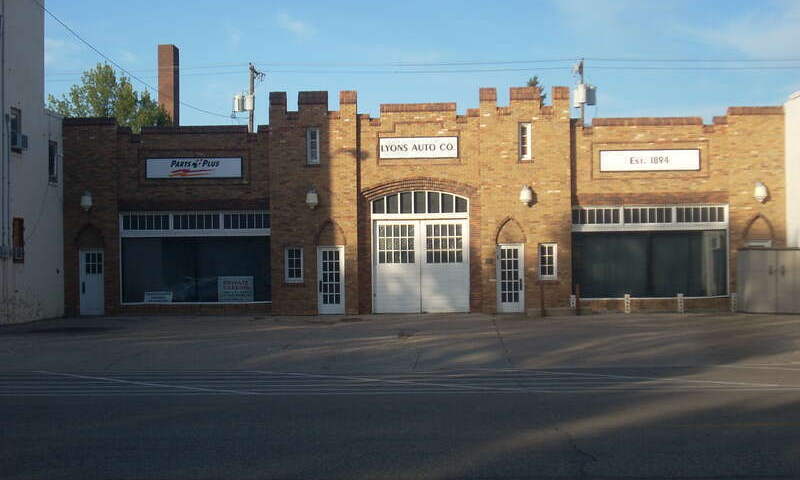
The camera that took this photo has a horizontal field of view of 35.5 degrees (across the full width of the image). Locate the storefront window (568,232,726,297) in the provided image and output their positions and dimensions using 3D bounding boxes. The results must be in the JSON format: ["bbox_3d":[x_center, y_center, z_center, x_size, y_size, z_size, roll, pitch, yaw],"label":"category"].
[{"bbox_3d":[7.913,0.768,39.462,4.871,2.118,0.120,-1,-1,3],"label":"storefront window"}]

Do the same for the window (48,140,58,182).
[{"bbox_3d":[-10.970,-2.486,39.522,0.120,1.314,0.913,-1,-1,3],"label":"window"}]

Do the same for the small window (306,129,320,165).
[{"bbox_3d":[-2.753,-2.981,39.791,0.439,1.149,0.120,-1,-1,3],"label":"small window"}]

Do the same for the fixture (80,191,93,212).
[{"bbox_3d":[-10.093,-1.263,40.229,0.400,0.709,0.420,-1,-1,3],"label":"fixture"}]

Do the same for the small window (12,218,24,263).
[{"bbox_3d":[-11.256,0.035,36.652,0.150,1.330,0.891,-1,-1,3],"label":"small window"}]

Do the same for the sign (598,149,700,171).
[{"bbox_3d":[7.894,-2.503,39.359,3.156,0.685,0.120,-1,-1,3],"label":"sign"}]

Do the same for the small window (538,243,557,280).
[{"bbox_3d":[4.670,0.694,39.390,0.580,1.166,0.120,-1,-1,3],"label":"small window"}]

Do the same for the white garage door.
[{"bbox_3d":[0.674,0.831,40.001,3.091,3.005,0.150,-1,-1,3],"label":"white garage door"}]

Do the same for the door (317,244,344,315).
[{"bbox_3d":[-2.190,1.285,39.780,0.864,2.167,0.100,-1,-1,3],"label":"door"}]

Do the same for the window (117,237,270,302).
[{"bbox_3d":[-6.589,0.966,40.242,4.897,2.144,0.120,-1,-1,3],"label":"window"}]

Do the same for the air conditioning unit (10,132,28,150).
[{"bbox_3d":[-11.135,-2.880,36.472,0.430,0.420,0.580,-1,-1,3],"label":"air conditioning unit"}]

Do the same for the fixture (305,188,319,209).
[{"bbox_3d":[-2.772,-1.293,39.505,0.388,0.655,0.420,-1,-1,3],"label":"fixture"}]

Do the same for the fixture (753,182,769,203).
[{"bbox_3d":[11.278,-1.475,38.962,0.446,0.640,0.420,-1,-1,3],"label":"fixture"}]

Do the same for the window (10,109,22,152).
[{"bbox_3d":[-11.300,-3.193,36.537,0.150,1.298,0.837,-1,-1,3],"label":"window"}]

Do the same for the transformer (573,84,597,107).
[{"bbox_3d":[9.042,-7.038,61.000,1.149,1.075,0.950,-1,-1,3],"label":"transformer"}]

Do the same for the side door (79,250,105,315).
[{"bbox_3d":[-9.994,1.383,40.470,0.836,2.084,0.100,-1,-1,3],"label":"side door"}]

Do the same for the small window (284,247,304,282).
[{"bbox_3d":[-3.370,0.811,39.854,0.610,1.123,0.120,-1,-1,3],"label":"small window"}]

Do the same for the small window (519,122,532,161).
[{"bbox_3d":[3.959,-3.100,39.462,0.412,1.160,0.120,-1,-1,3],"label":"small window"}]

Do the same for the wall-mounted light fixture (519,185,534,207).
[{"bbox_3d":[3.954,-1.385,39.118,0.384,0.658,0.420,-1,-1,3],"label":"wall-mounted light fixture"}]

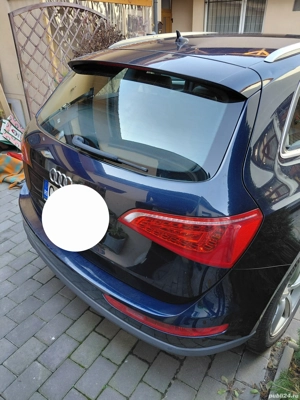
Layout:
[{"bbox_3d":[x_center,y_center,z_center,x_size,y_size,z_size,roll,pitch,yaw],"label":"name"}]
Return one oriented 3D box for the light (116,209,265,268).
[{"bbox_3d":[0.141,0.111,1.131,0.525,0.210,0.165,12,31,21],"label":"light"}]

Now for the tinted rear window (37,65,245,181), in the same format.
[{"bbox_3d":[-0.231,-0.431,1.439,1.340,0.460,0.140,27,-5,40],"label":"tinted rear window"}]

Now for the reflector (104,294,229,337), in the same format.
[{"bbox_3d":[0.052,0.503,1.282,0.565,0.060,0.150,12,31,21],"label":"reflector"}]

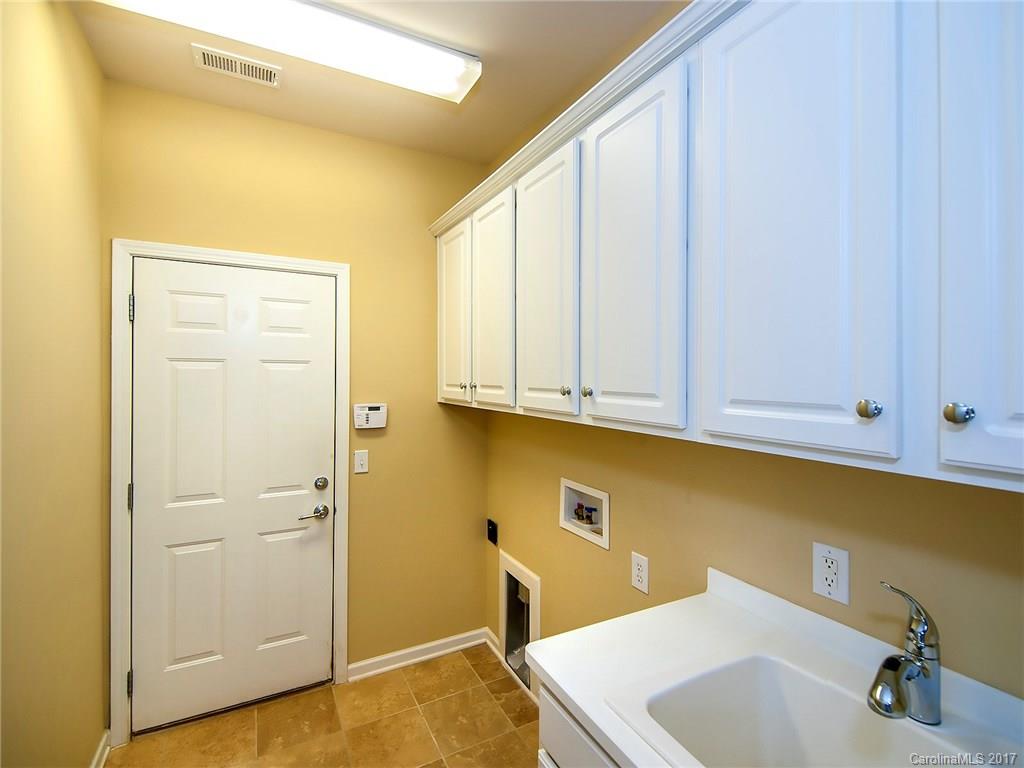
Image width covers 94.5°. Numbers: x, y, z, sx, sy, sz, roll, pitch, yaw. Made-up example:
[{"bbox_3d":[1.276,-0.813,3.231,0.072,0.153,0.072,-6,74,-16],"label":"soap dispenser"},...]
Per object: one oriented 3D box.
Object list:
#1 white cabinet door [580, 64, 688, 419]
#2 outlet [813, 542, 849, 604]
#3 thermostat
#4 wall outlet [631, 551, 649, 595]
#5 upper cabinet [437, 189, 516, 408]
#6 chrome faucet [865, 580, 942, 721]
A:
[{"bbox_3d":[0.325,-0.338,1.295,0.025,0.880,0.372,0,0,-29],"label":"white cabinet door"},{"bbox_3d":[0.739,0.439,1.099,0.009,0.123,0.078,0,1,-28],"label":"outlet"},{"bbox_3d":[-0.723,0.165,2.432,0.164,0.125,0.030,0,1,-28],"label":"thermostat"},{"bbox_3d":[0.445,0.660,1.652,0.009,0.122,0.078,0,1,-28],"label":"wall outlet"},{"bbox_3d":[-0.066,-0.342,2.276,0.325,0.898,0.905,0,1,-28],"label":"upper cabinet"},{"bbox_3d":[0.715,0.486,0.860,0.185,0.275,0.054,0,1,-28],"label":"chrome faucet"}]

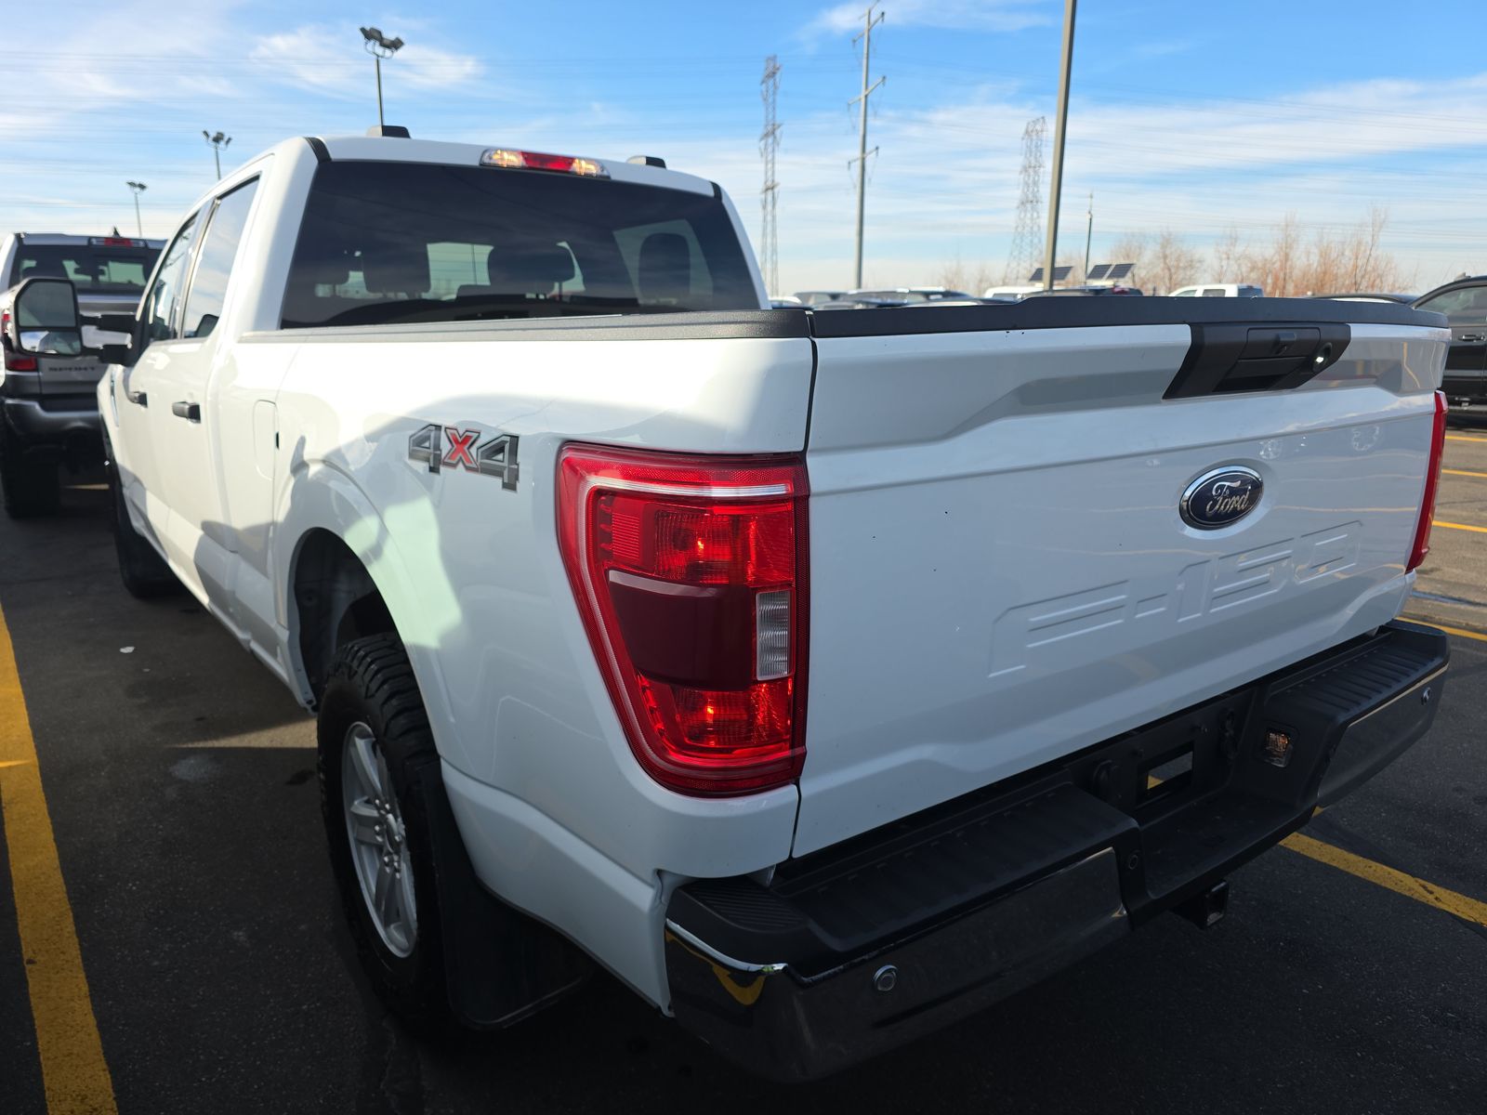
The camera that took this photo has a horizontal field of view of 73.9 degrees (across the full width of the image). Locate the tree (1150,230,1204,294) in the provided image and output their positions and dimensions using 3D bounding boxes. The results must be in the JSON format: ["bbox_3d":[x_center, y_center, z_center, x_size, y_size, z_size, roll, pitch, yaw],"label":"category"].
[{"bbox_3d":[33.056,-20.988,76.101,4.600,8.000,4.600,6,15,22],"label":"tree"}]

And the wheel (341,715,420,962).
[{"bbox_3d":[-0.674,0.561,2.081,0.210,0.488,0.488,-9,17,-35],"label":"wheel"}]

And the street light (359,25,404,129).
[{"bbox_3d":[-11.373,-11.537,31.732,1.500,10.000,1.200,-4,15,-18],"label":"street light"}]

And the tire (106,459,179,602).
[{"bbox_3d":[-3.055,-0.214,5.191,0.280,0.810,0.810,-9,17,-35],"label":"tire"}]

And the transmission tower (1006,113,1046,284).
[{"bbox_3d":[60.185,-71.056,209.951,9.000,42.000,9.000,4,14,15],"label":"transmission tower"}]

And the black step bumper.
[{"bbox_3d":[0.722,0.377,1.598,1.930,0.245,0.220,-9,17,-35],"label":"black step bumper"}]

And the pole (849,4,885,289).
[{"bbox_3d":[10.948,-34.909,90.093,3.600,28.000,3.000,2,14,6],"label":"pole"}]

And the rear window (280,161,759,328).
[{"bbox_3d":[-0.589,-0.942,3.106,1.650,0.490,0.140,-9,17,-35],"label":"rear window"}]

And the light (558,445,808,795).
[{"bbox_3d":[-0.065,0.058,1.074,0.175,0.370,0.250,-9,17,-35],"label":"light"}]

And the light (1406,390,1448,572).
[{"bbox_3d":[1.370,-0.181,2.111,0.175,0.370,0.250,-9,17,-35],"label":"light"}]

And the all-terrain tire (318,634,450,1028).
[{"bbox_3d":[-0.676,0.562,2.079,0.280,0.810,0.810,-9,17,-35],"label":"all-terrain tire"}]

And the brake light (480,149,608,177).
[{"bbox_3d":[-0.616,-1.232,3.077,0.430,0.052,0.060,-9,17,-35],"label":"brake light"}]

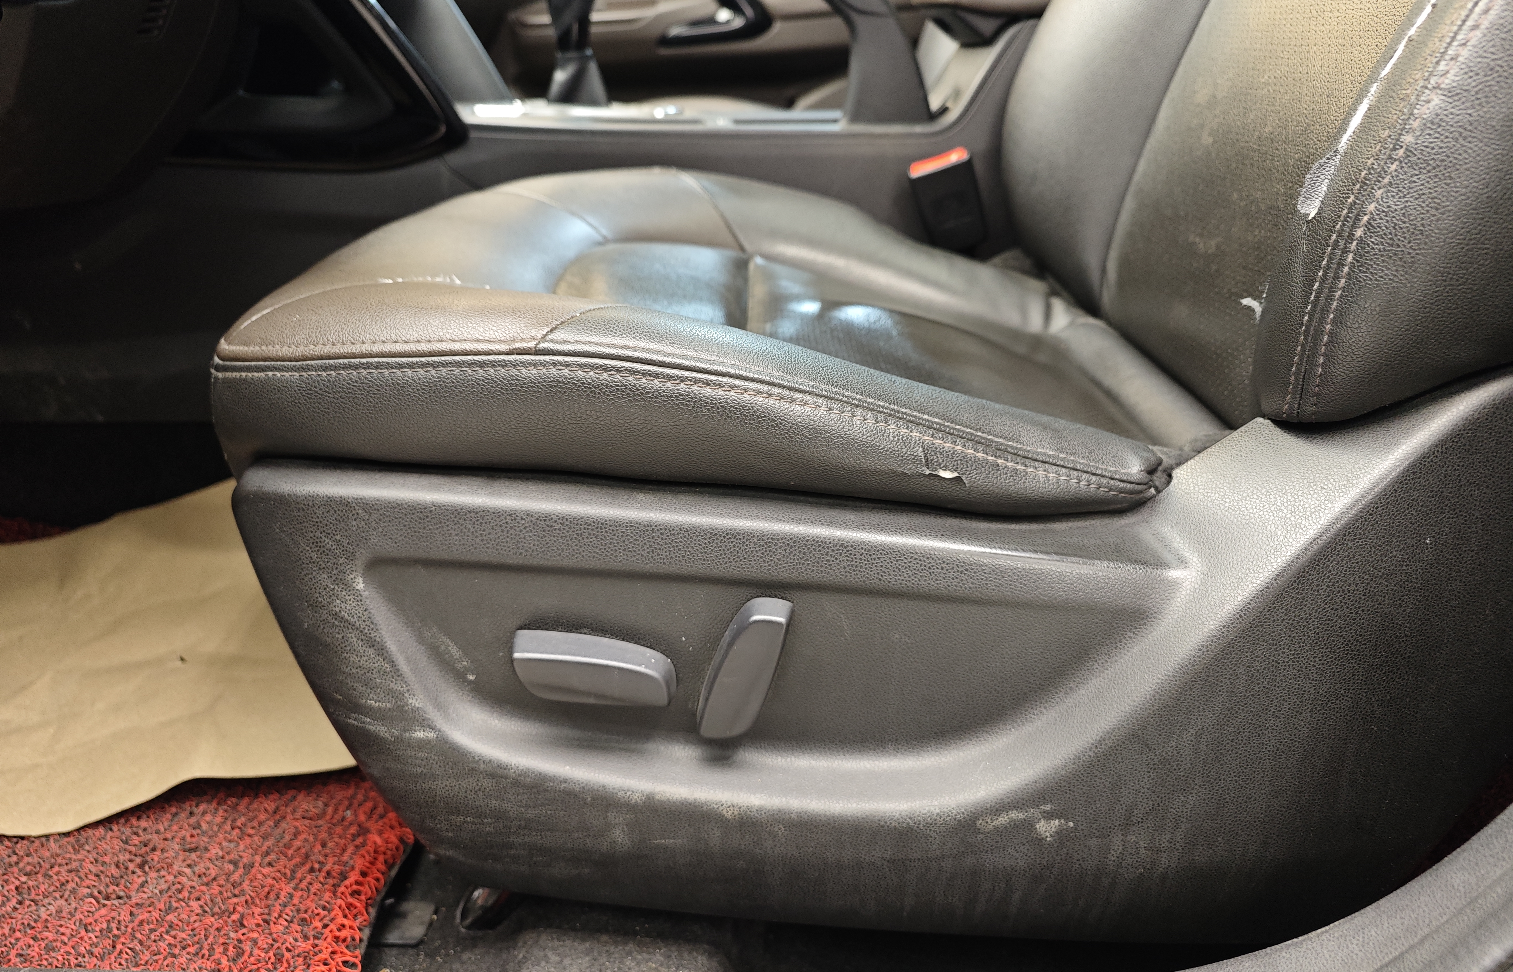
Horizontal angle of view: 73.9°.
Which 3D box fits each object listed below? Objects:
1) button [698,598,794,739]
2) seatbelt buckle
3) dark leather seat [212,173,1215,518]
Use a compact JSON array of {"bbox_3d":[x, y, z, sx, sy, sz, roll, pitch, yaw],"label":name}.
[{"bbox_3d":[-0.006,0.105,0.572,0.032,0.084,0.023,23,15,-6],"label":"button"},{"bbox_3d":[0.179,-0.269,0.950,0.056,0.078,0.024,-16,35,9],"label":"seatbelt buckle"},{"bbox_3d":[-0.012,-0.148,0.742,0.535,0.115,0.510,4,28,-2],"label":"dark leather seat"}]

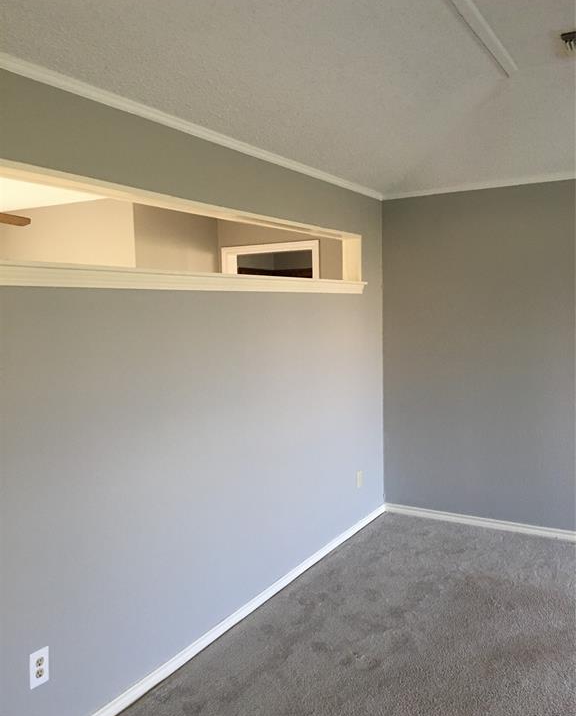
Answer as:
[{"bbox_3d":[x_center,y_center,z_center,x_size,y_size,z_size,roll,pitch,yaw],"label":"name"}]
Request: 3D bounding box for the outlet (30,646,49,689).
[{"bbox_3d":[-0.841,1.053,2.187,0.009,0.122,0.075,2,5,30],"label":"outlet"}]

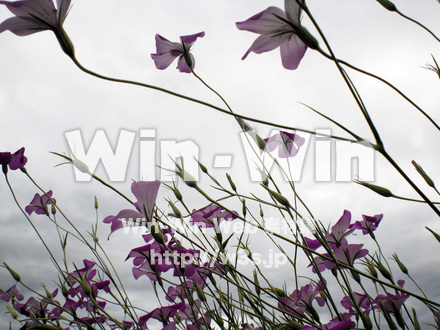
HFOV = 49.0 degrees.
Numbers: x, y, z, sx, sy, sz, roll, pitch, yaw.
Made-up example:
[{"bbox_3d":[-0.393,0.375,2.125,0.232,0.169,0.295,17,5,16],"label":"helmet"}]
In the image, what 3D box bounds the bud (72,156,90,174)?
[{"bbox_3d":[-0.126,0.001,0.440,0.009,0.021,0.009,-47,-15,0],"label":"bud"}]

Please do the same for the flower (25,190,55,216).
[{"bbox_3d":[-0.283,0.061,0.760,0.047,0.032,0.049,-43,-40,8],"label":"flower"}]

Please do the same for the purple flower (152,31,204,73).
[{"bbox_3d":[-0.040,-0.107,0.460,0.052,0.033,0.048,28,-69,-41],"label":"purple flower"}]

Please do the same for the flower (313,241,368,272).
[{"bbox_3d":[0.110,0.084,0.440,0.048,0.027,0.051,-22,-29,-3],"label":"flower"}]

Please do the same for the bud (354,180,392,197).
[{"bbox_3d":[0.130,0.020,0.410,0.033,0.008,0.008,20,0,9],"label":"bud"}]

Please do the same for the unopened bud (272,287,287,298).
[{"bbox_3d":[0.065,0.140,0.530,0.021,0.008,0.008,33,-13,30],"label":"unopened bud"}]

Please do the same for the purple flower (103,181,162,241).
[{"bbox_3d":[-0.074,0.040,0.420,0.052,0.031,0.050,-40,-26,-11],"label":"purple flower"}]

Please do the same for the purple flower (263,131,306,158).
[{"bbox_3d":[0.076,-0.024,0.570,0.046,0.024,0.036,-8,-44,-8],"label":"purple flower"}]

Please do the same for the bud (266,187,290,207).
[{"bbox_3d":[0.054,0.029,0.450,0.033,0.009,0.009,38,-14,27],"label":"bud"}]

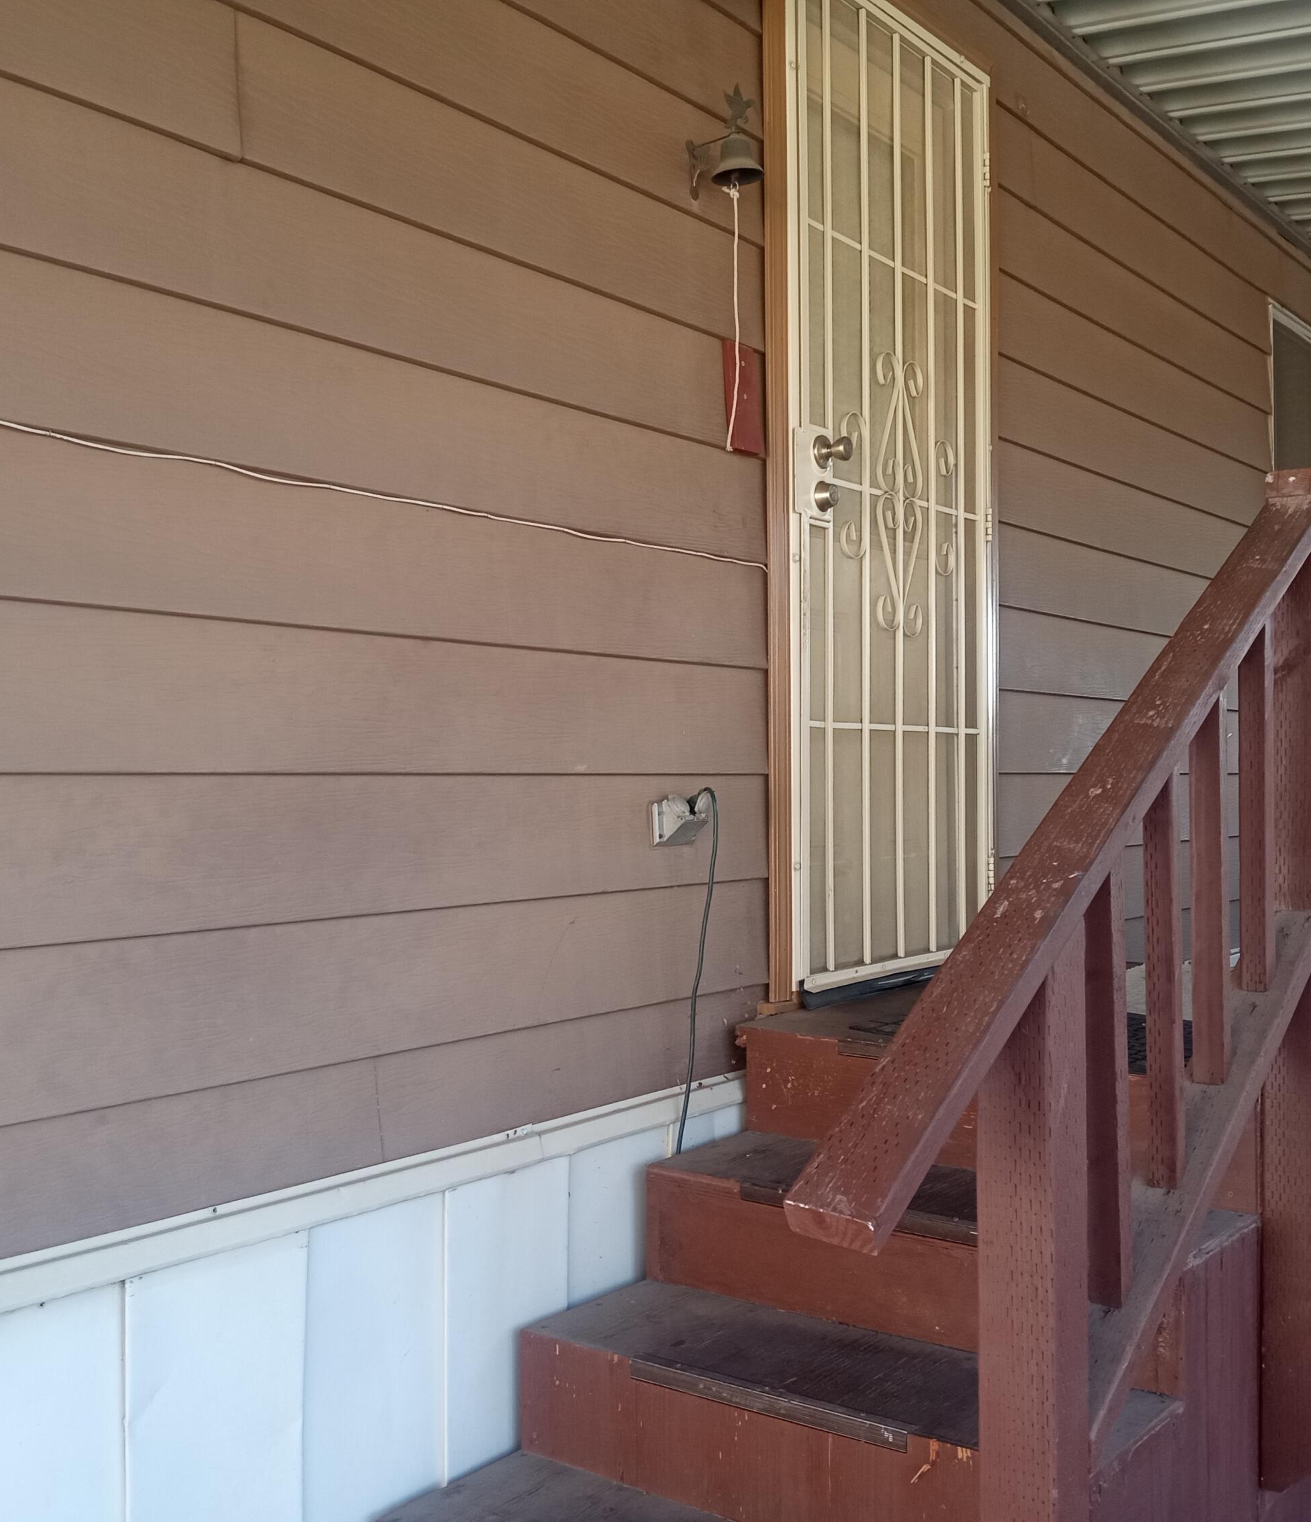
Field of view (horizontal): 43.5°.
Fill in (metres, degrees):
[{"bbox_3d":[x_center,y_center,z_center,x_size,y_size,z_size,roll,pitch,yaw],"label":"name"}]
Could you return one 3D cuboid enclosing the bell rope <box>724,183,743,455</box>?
[{"bbox_3d":[0.141,-0.790,2.926,0.027,0.478,0.022,-1,-1,38],"label":"bell rope"}]

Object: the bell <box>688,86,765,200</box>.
[{"bbox_3d":[0.125,-1.112,2.942,0.142,0.186,0.093,-1,-1,38],"label":"bell"}]

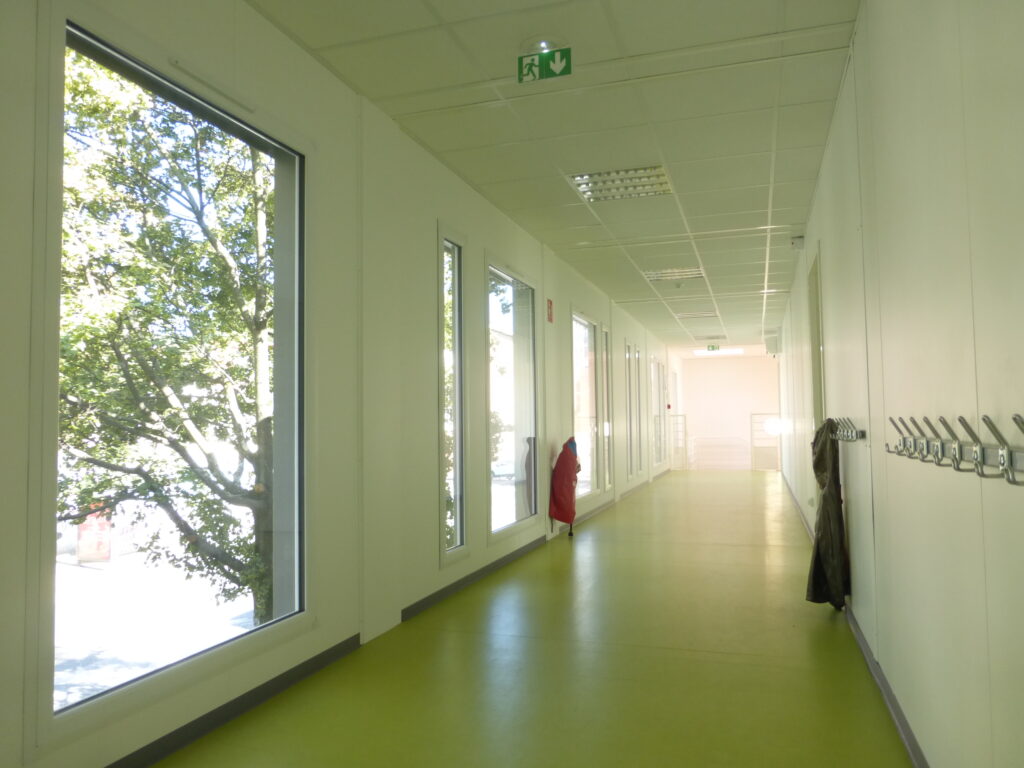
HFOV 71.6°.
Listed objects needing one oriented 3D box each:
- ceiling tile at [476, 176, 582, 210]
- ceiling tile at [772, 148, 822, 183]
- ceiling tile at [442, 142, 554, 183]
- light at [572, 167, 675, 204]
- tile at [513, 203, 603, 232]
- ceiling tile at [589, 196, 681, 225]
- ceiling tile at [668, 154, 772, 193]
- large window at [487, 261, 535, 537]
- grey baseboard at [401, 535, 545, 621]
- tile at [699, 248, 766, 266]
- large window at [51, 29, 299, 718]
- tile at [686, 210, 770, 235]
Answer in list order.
[{"bbox_3d":[0.138,-1.266,4.748,0.616,0.020,0.595,-1,-3,19],"label":"ceiling tile"},{"bbox_3d":[1.686,-1.291,4.193,0.259,0.020,0.604,-1,-3,19],"label":"ceiling tile"},{"bbox_3d":[-0.054,-1.280,4.126,0.584,0.020,0.600,-1,-3,19],"label":"ceiling tile"},{"bbox_3d":[0.714,-1.303,4.551,0.600,0.080,0.595,-1,-3,19],"label":"light"},{"bbox_3d":[0.334,-1.237,5.311,0.616,0.020,0.598,-1,-3,19],"label":"tile"},{"bbox_3d":[0.908,-1.250,5.113,0.600,0.020,0.598,-1,-3,19],"label":"ceiling tile"},{"bbox_3d":[1.280,-1.293,4.354,0.601,0.020,0.595,-1,-3,19],"label":"ceiling tile"},{"bbox_3d":[-0.004,0.116,5.191,0.080,1.802,1.053,-1,-3,19],"label":"large window"},{"bbox_3d":[-0.133,1.225,4.722,0.012,0.064,2.545,-1,-3,19],"label":"grey baseboard"},{"bbox_3d":[2.061,-1.180,6.617,0.601,0.020,0.595,-1,-3,19],"label":"tile"},{"bbox_3d":[-1.006,-0.033,2.293,0.080,1.783,1.043,-1,-3,19],"label":"large window"},{"bbox_3d":[1.651,-1.236,5.423,0.601,0.020,0.475,-1,-3,19],"label":"tile"}]

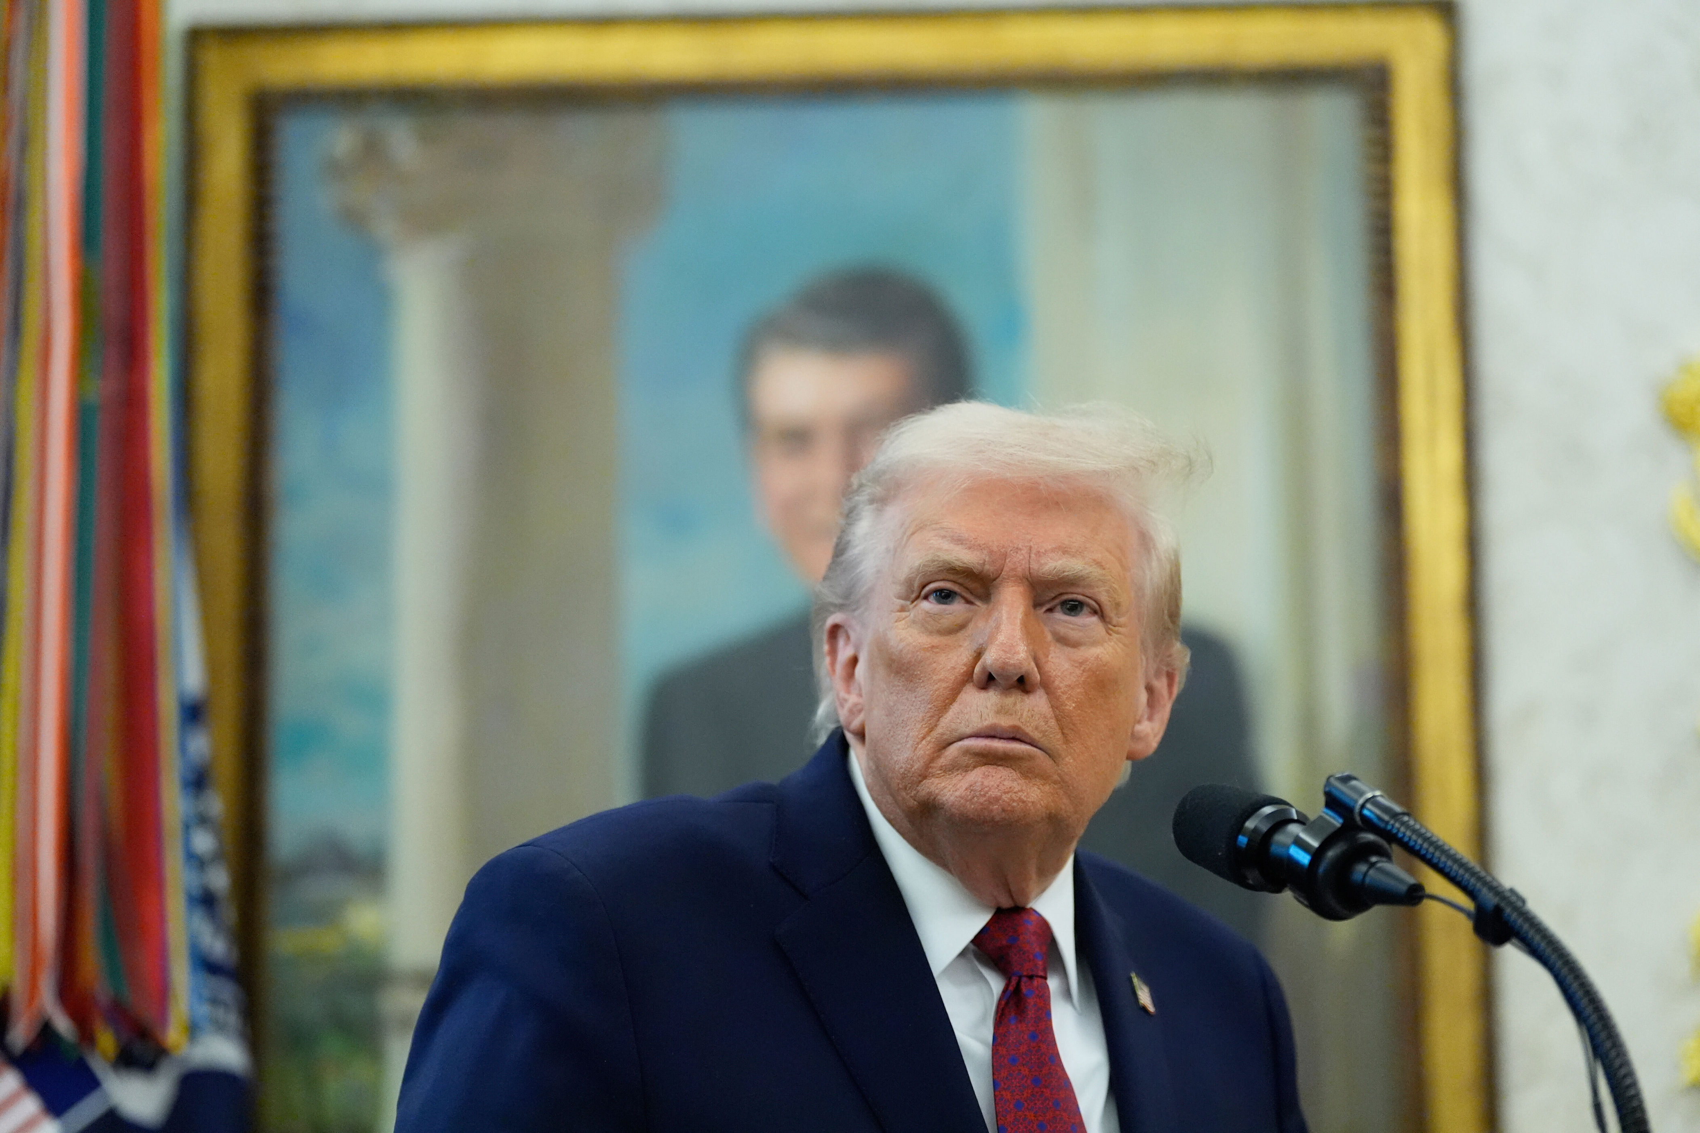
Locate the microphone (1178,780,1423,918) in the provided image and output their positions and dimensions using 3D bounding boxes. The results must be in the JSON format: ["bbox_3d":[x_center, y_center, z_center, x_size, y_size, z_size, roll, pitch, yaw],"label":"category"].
[{"bbox_3d":[0.218,0.139,2.620,0.047,0.047,0.195,4,6,-29],"label":"microphone"}]

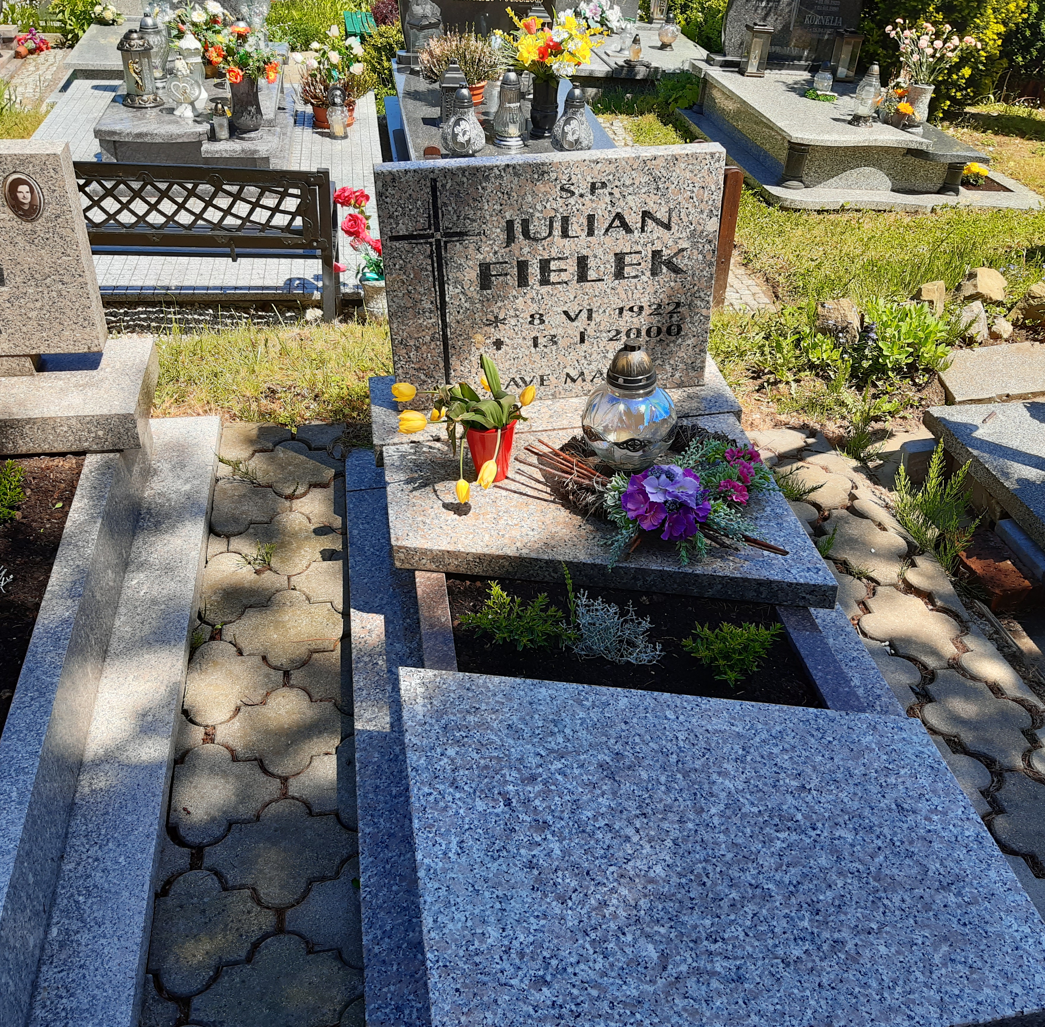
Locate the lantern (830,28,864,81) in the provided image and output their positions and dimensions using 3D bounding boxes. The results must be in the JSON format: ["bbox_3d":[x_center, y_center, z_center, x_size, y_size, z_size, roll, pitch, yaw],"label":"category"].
[{"bbox_3d":[1.924,-2.718,6.100,0.122,0.270,0.122,-6,36,-8],"label":"lantern"}]

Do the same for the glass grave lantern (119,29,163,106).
[{"bbox_3d":[-1.576,-1.832,4.239,0.160,0.272,0.155,-9,36,-11],"label":"glass grave lantern"}]

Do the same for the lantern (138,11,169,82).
[{"bbox_3d":[-1.846,-2.338,5.151,0.150,0.310,0.150,-5,36,-7],"label":"lantern"}]

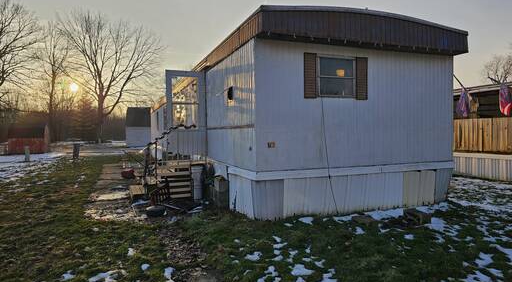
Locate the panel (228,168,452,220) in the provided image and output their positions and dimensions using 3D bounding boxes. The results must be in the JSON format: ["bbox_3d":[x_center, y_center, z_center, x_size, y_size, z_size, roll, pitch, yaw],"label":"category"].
[{"bbox_3d":[1.752,0.886,6.853,4.401,0.636,1.474,-1,2,-22],"label":"panel"}]

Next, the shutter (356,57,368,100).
[{"bbox_3d":[1.893,-1.096,6.032,0.258,0.745,0.050,-1,2,-22],"label":"shutter"}]

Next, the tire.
[{"bbox_3d":[-1.732,1.204,5.876,0.363,0.101,0.363,-1,2,-22],"label":"tire"}]

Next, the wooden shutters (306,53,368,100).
[{"bbox_3d":[1.400,-1.085,5.851,1.302,0.745,0.081,-1,2,-22],"label":"wooden shutters"}]

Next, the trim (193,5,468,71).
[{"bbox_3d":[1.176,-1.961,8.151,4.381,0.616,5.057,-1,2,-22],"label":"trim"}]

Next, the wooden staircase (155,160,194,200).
[{"bbox_3d":[-1.800,0.848,7.435,0.646,0.767,0.757,-1,2,-22],"label":"wooden staircase"}]

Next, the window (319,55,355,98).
[{"bbox_3d":[1.393,-1.089,5.854,0.797,0.702,0.091,-1,2,-22],"label":"window"}]

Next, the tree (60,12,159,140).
[{"bbox_3d":[-19.053,-8.403,43.762,12.800,17.070,11.870,-1,2,0],"label":"tree"}]

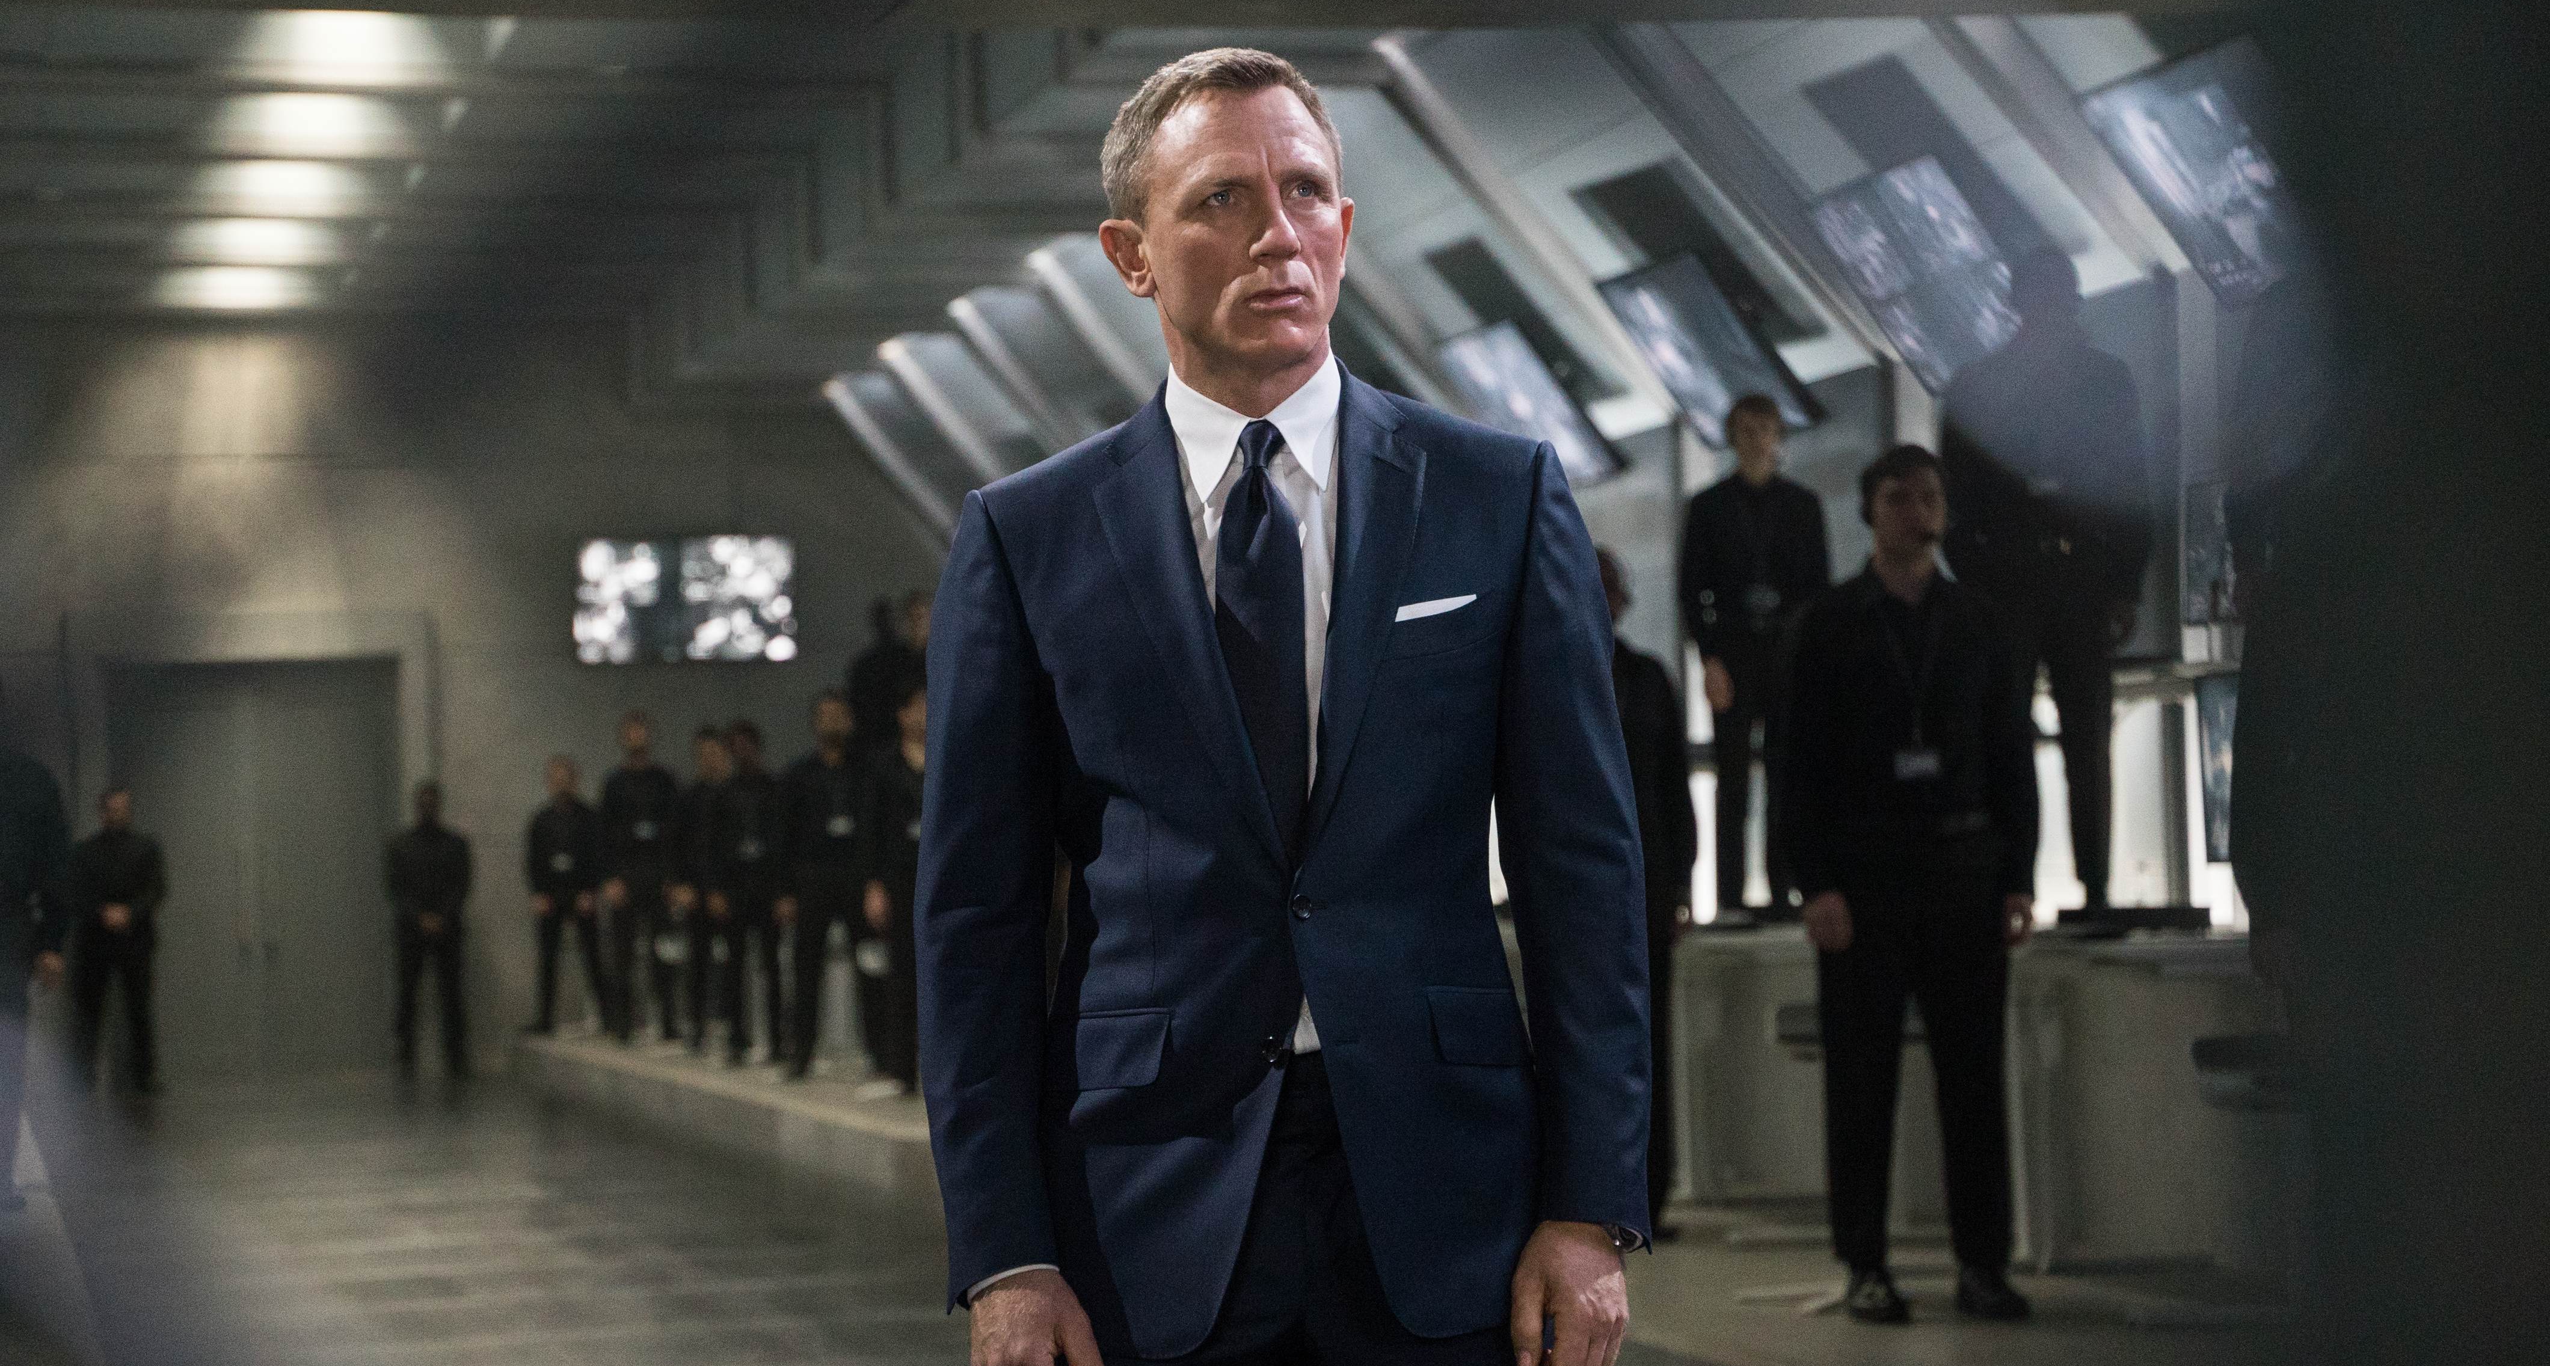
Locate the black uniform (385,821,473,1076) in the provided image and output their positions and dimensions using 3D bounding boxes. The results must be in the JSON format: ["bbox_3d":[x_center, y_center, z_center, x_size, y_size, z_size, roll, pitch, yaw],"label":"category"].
[{"bbox_3d":[-4.938,1.547,36.000,0.510,1.490,0.320,0,-2,-8],"label":"black uniform"}]

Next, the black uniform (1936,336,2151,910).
[{"bbox_3d":[2.061,-0.171,16.500,0.560,1.540,0.340,0,-2,7],"label":"black uniform"}]

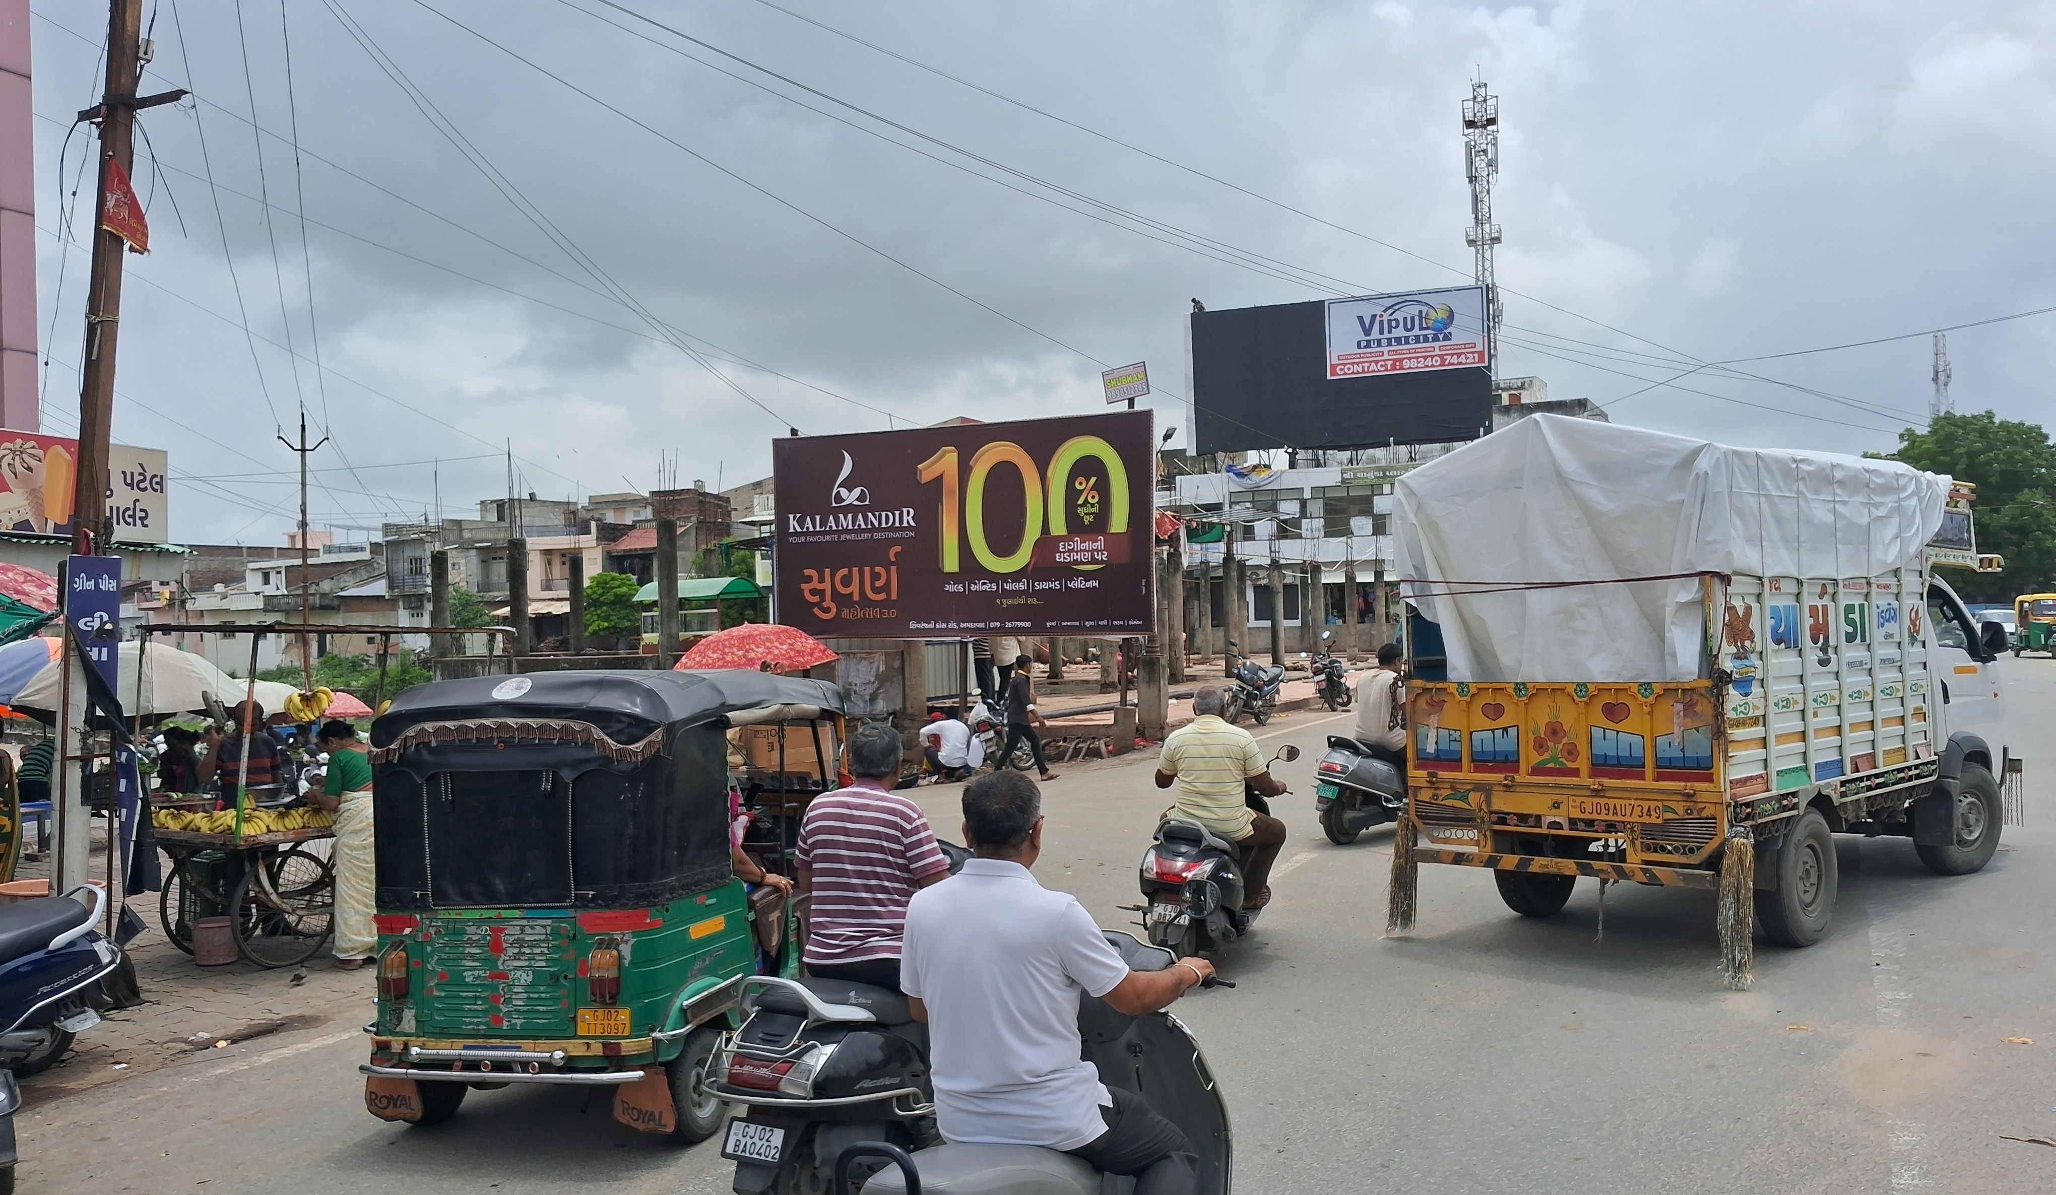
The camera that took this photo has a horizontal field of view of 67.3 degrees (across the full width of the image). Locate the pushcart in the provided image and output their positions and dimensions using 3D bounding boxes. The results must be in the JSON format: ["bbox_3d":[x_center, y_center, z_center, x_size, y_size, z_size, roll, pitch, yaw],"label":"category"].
[{"bbox_3d":[-4.390,1.747,9.460,0.970,0.830,1.650,-2,-1,28],"label":"pushcart"}]

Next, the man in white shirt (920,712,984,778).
[{"bbox_3d":[-0.923,1.739,18.300,0.620,0.840,0.500,-2,-1,35],"label":"man in white shirt"}]

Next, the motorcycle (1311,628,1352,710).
[{"bbox_3d":[5.450,1.378,27.900,0.770,1.200,2.000,-2,-1,26],"label":"motorcycle"}]

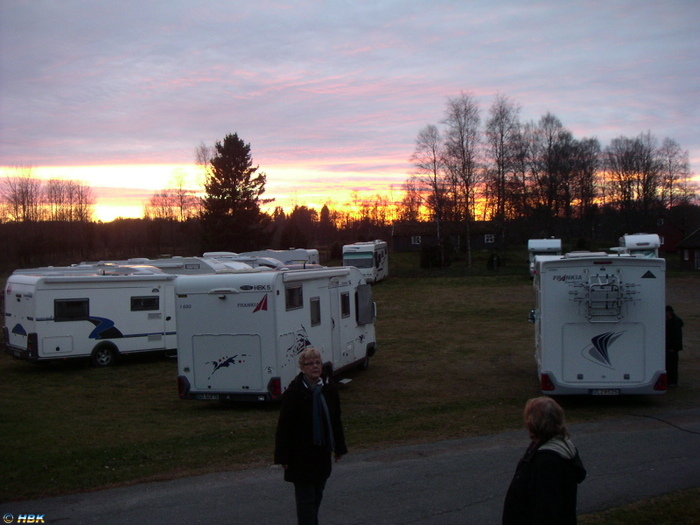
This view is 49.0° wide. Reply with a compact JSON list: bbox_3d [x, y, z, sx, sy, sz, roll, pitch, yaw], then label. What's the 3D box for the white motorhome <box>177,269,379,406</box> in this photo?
[{"bbox_3d":[-1.470,1.640,19.300,2.300,2.930,7.000,-1,2,19],"label":"white motorhome"}]

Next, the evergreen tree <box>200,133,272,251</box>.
[{"bbox_3d":[-11.800,-6.600,80.000,7.300,13.900,7.300,-1,2,0],"label":"evergreen tree"}]

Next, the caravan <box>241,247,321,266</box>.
[{"bbox_3d":[-5.600,0.570,53.000,6.500,2.750,2.300,-1,2,14],"label":"caravan"}]

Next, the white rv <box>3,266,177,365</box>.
[{"bbox_3d":[-7.400,1.760,25.200,6.800,2.780,2.300,-3,2,-44],"label":"white rv"}]

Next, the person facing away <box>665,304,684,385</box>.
[{"bbox_3d":[6.830,1.750,16.300,0.420,1.740,0.520,-2,2,-6],"label":"person facing away"}]

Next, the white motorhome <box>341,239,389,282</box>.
[{"bbox_3d":[1.280,-0.050,57.400,2.300,2.850,6.800,-1,2,11],"label":"white motorhome"}]

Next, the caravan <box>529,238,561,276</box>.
[{"bbox_3d":[14.700,-0.280,57.500,2.300,2.970,6.500,-1,2,14],"label":"caravan"}]

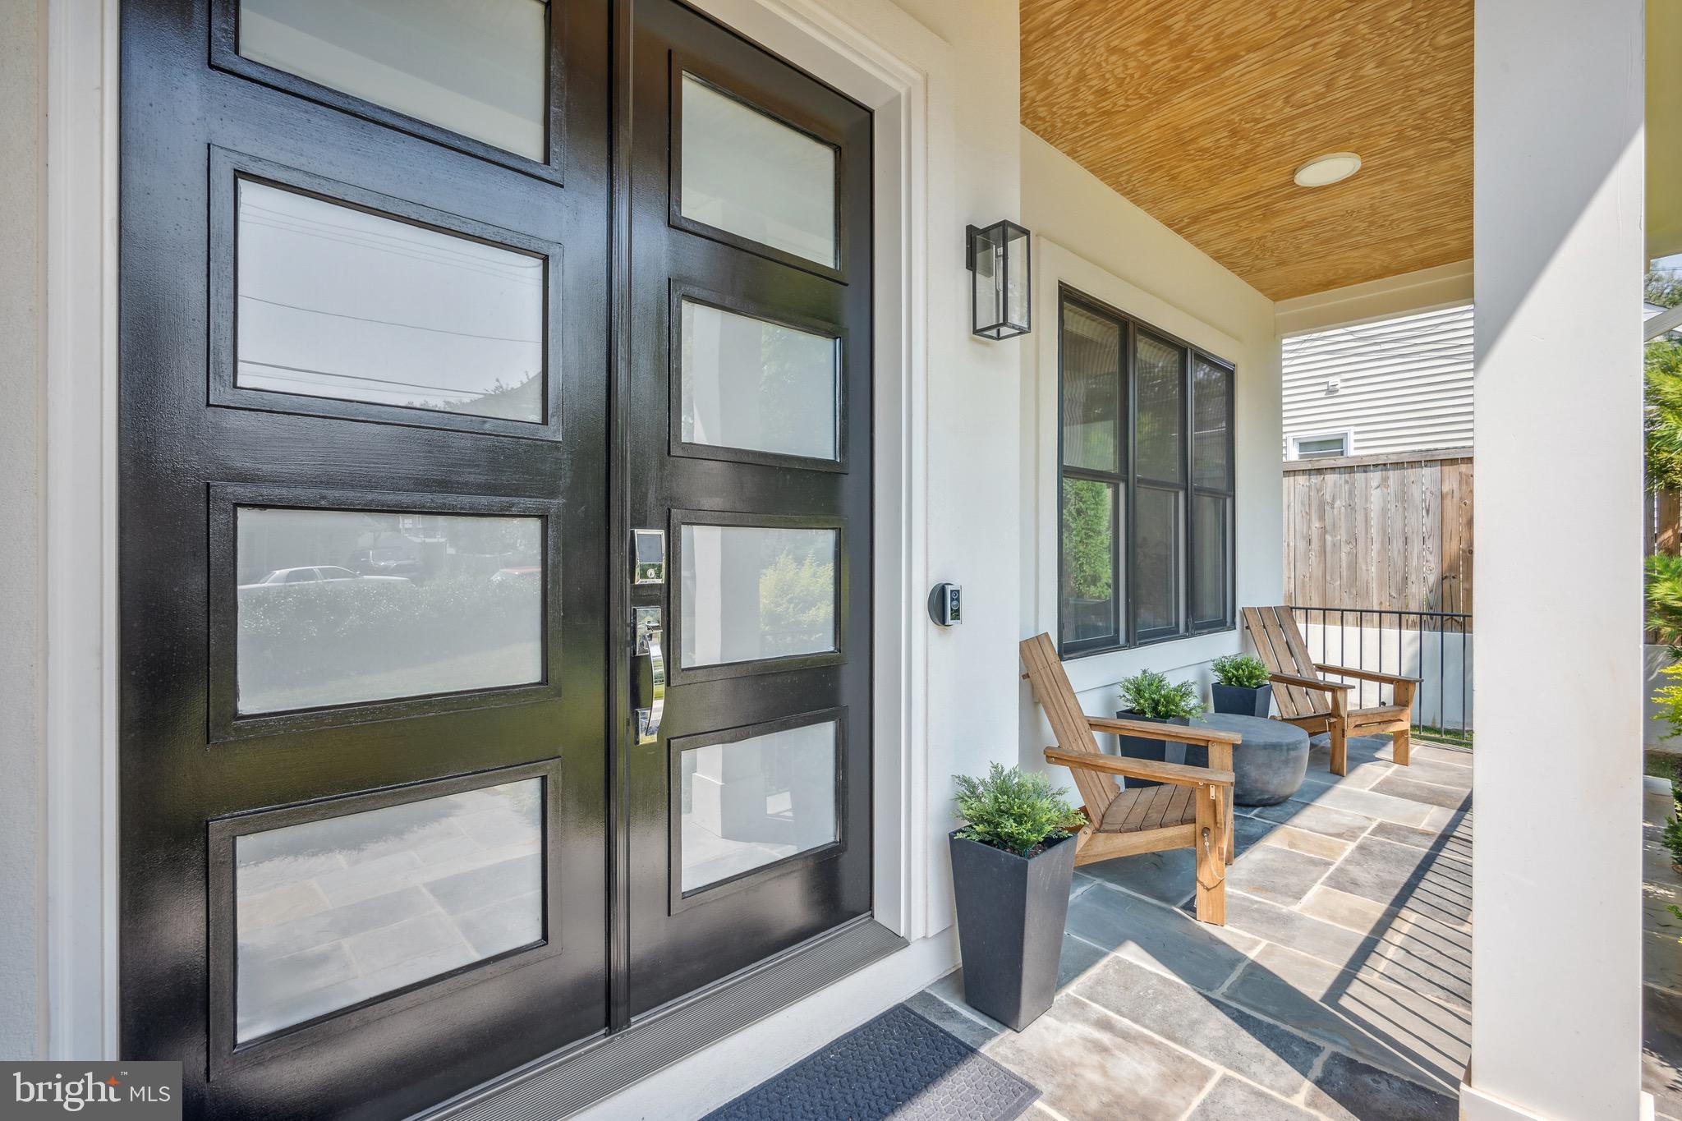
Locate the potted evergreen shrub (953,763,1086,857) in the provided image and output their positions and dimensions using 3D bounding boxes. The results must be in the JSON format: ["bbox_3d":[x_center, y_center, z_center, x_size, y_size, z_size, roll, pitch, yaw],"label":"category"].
[{"bbox_3d":[0.492,0.670,1.951,0.335,0.215,0.325,0,0,0],"label":"potted evergreen shrub"}]

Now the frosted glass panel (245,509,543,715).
[{"bbox_3d":[-0.823,0.085,1.332,0.491,0.349,0.020,0,0,-41],"label":"frosted glass panel"}]

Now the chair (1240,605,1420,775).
[{"bbox_3d":[3.028,0.782,4.501,0.725,0.914,0.860,0,0,-20],"label":"chair"}]

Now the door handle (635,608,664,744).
[{"bbox_3d":[-0.437,0.270,1.629,0.062,0.318,0.074,0,0,-40],"label":"door handle"}]

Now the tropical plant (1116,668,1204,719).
[{"bbox_3d":[1.558,0.655,3.406,0.353,0.242,0.353,0,0,-41],"label":"tropical plant"}]

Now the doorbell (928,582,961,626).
[{"bbox_3d":[0.318,0.129,2.040,0.128,0.128,0.050,0,0,-41],"label":"doorbell"}]

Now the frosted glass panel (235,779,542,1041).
[{"bbox_3d":[-0.834,0.646,1.355,0.505,0.360,0.020,0,0,-40],"label":"frosted glass panel"}]

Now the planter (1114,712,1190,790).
[{"bbox_3d":[1.540,0.986,3.436,0.246,0.468,0.246,0,0,-41],"label":"planter"}]

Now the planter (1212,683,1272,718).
[{"bbox_3d":[2.424,0.984,4.247,0.248,0.469,0.248,0,0,-41],"label":"planter"}]

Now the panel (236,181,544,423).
[{"bbox_3d":[-0.833,-0.474,1.355,0.505,0.362,0.020,0,0,-40],"label":"panel"}]

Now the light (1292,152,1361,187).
[{"bbox_3d":[2.318,-1.849,3.337,0.255,0.030,0.255,0,0,-41],"label":"light"}]

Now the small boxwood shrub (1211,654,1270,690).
[{"bbox_3d":[2.440,0.677,4.281,0.300,0.205,0.295,0,0,-40],"label":"small boxwood shrub"}]

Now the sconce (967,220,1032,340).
[{"bbox_3d":[0.474,-0.842,2.141,0.121,0.303,0.164,0,0,-40],"label":"sconce"}]

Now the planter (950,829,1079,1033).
[{"bbox_3d":[0.470,0.988,1.929,0.248,0.472,0.250,0,0,-41],"label":"planter"}]

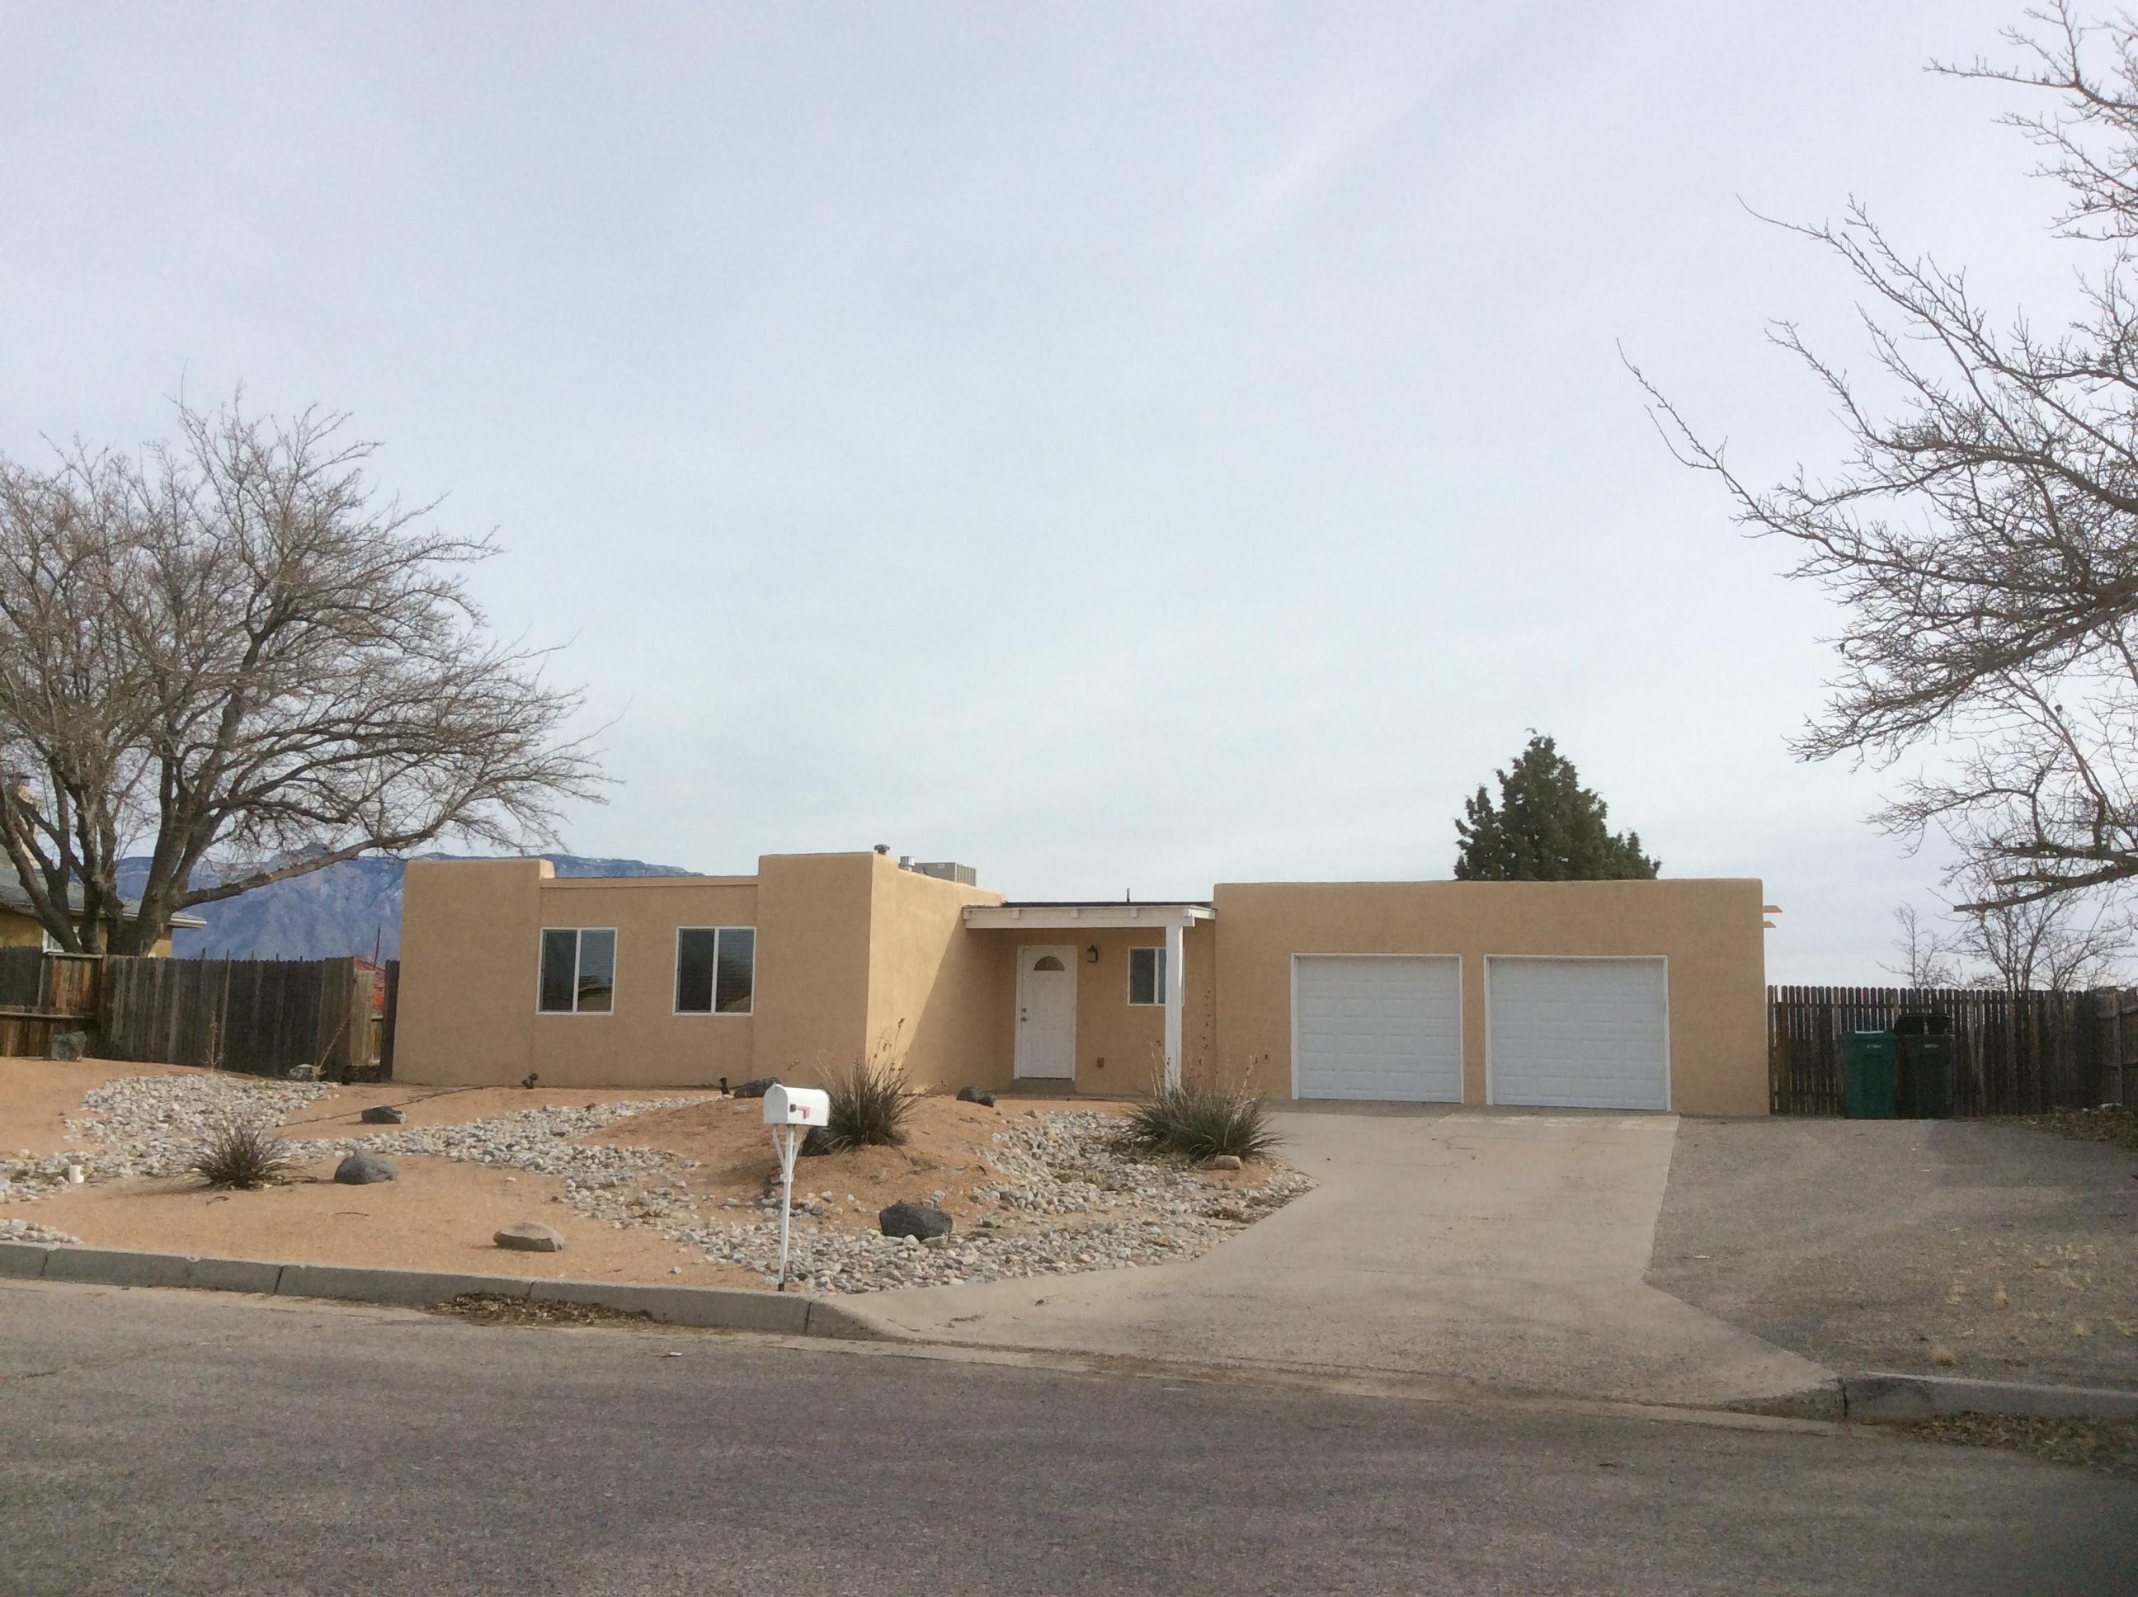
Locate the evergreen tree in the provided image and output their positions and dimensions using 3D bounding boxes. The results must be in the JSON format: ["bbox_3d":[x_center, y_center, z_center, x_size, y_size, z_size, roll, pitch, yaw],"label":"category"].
[{"bbox_3d":[10.639,2.381,43.053,5.000,7.730,5.000,1,-7,0],"label":"evergreen tree"}]

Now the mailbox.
[{"bbox_3d":[-1.690,1.913,12.250,0.175,0.228,0.490,-3,-10,22],"label":"mailbox"}]

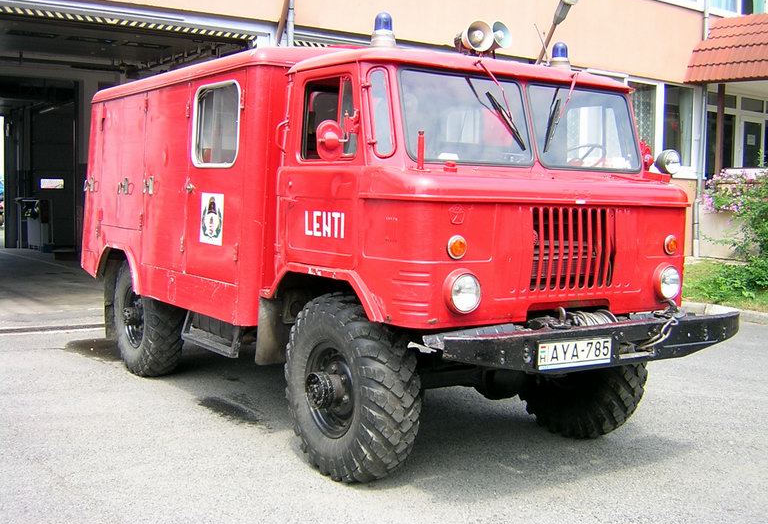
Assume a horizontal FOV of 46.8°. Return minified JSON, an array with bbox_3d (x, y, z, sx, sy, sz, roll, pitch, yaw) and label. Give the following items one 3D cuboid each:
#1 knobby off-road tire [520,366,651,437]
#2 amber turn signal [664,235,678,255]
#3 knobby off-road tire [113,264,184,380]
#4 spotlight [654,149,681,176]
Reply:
[{"bbox_3d":[1.298,0.657,5.987,0.330,1.041,1.053,-1,5,-33],"label":"knobby off-road tire"},{"bbox_3d":[1.688,-0.101,5.210,0.115,0.115,0.055,-2,5,-34],"label":"amber turn signal"},{"bbox_3d":[-2.033,0.454,7.698,0.330,1.041,1.053,-2,5,-34],"label":"knobby off-road tire"},{"bbox_3d":[1.712,-0.605,5.419,0.160,0.160,0.125,-2,5,-34],"label":"spotlight"}]

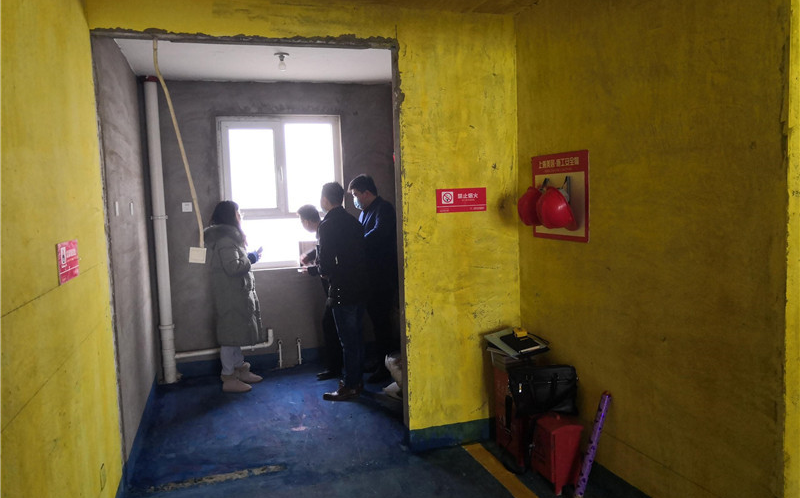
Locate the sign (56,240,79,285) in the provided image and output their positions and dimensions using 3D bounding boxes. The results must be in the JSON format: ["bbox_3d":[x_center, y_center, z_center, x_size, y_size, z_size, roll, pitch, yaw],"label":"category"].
[{"bbox_3d":[-1.308,0.048,2.478,0.012,0.152,0.345,-3,5,-17],"label":"sign"}]

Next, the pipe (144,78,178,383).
[{"bbox_3d":[-2.099,-0.146,5.497,0.125,2.678,0.125,-3,4,-16],"label":"pipe"}]

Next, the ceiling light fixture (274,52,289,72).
[{"bbox_3d":[-0.893,-1.419,4.731,0.108,0.135,0.108,-3,4,-16],"label":"ceiling light fixture"}]

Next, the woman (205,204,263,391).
[{"bbox_3d":[-1.384,0.387,5.284,0.460,1.600,0.500,-2,4,-1],"label":"woman"}]

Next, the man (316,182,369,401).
[{"bbox_3d":[-0.481,0.336,5.215,0.390,1.780,0.500,0,5,25],"label":"man"}]

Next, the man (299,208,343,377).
[{"bbox_3d":[-0.691,0.392,5.721,0.500,1.600,0.480,-2,5,3],"label":"man"}]

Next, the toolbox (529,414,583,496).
[{"bbox_3d":[0.886,1.127,3.512,0.200,0.390,0.270,-3,5,-17],"label":"toolbox"}]

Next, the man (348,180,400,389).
[{"bbox_3d":[-0.226,0.245,5.496,0.440,1.770,0.520,-3,4,-15],"label":"man"}]

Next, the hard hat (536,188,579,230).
[{"bbox_3d":[0.846,-0.189,3.483,0.150,0.275,0.220,-34,13,-12],"label":"hard hat"}]

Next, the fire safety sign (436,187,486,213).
[{"bbox_3d":[0.401,-0.311,4.004,0.345,0.152,0.012,-3,5,-17],"label":"fire safety sign"}]

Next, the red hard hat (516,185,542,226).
[{"bbox_3d":[0.775,-0.216,3.711,0.150,0.275,0.220,-31,12,-13],"label":"red hard hat"}]

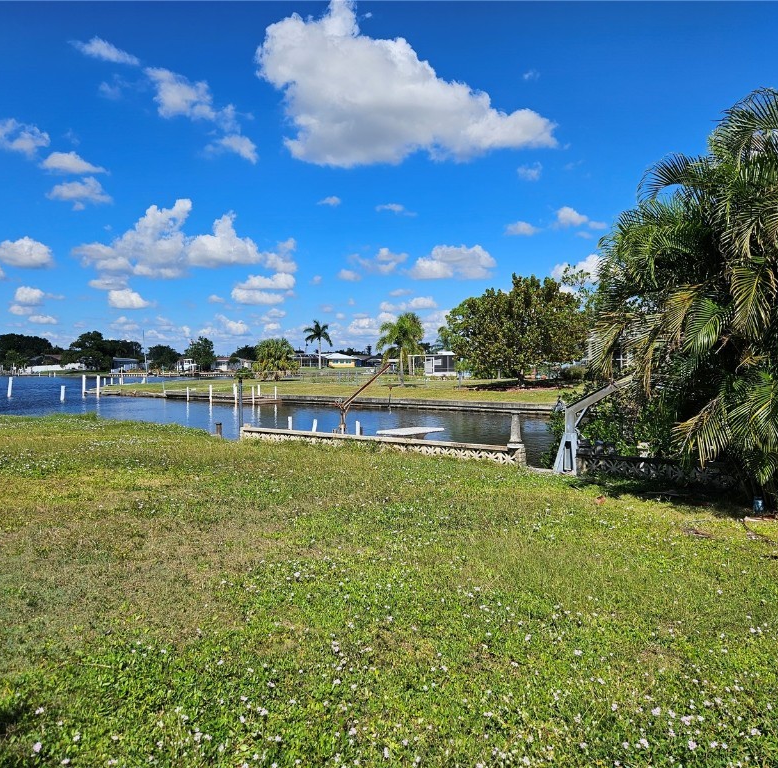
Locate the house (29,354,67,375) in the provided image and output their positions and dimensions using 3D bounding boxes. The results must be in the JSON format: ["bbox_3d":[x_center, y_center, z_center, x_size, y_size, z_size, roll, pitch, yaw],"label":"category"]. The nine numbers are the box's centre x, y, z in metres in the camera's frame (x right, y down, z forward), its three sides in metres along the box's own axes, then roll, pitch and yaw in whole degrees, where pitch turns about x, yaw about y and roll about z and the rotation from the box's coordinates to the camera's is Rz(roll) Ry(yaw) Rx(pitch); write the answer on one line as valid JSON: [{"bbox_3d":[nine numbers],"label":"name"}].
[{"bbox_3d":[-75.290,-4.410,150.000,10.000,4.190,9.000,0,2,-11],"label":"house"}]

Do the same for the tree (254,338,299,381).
[{"bbox_3d":[-11.740,-2.510,71.000,4.800,4.470,4.800,0,2,0],"label":"tree"}]

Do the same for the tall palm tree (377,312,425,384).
[{"bbox_3d":[1.010,-2.810,55.000,3.900,5.940,3.900,0,2,0],"label":"tall palm tree"}]

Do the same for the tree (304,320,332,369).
[{"bbox_3d":[-16.230,-8.910,155.000,6.500,11.120,6.500,0,2,0],"label":"tree"}]

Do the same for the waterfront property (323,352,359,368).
[{"bbox_3d":[-11.730,-5.790,168.000,8.500,3.730,9.000,0,2,9],"label":"waterfront property"}]

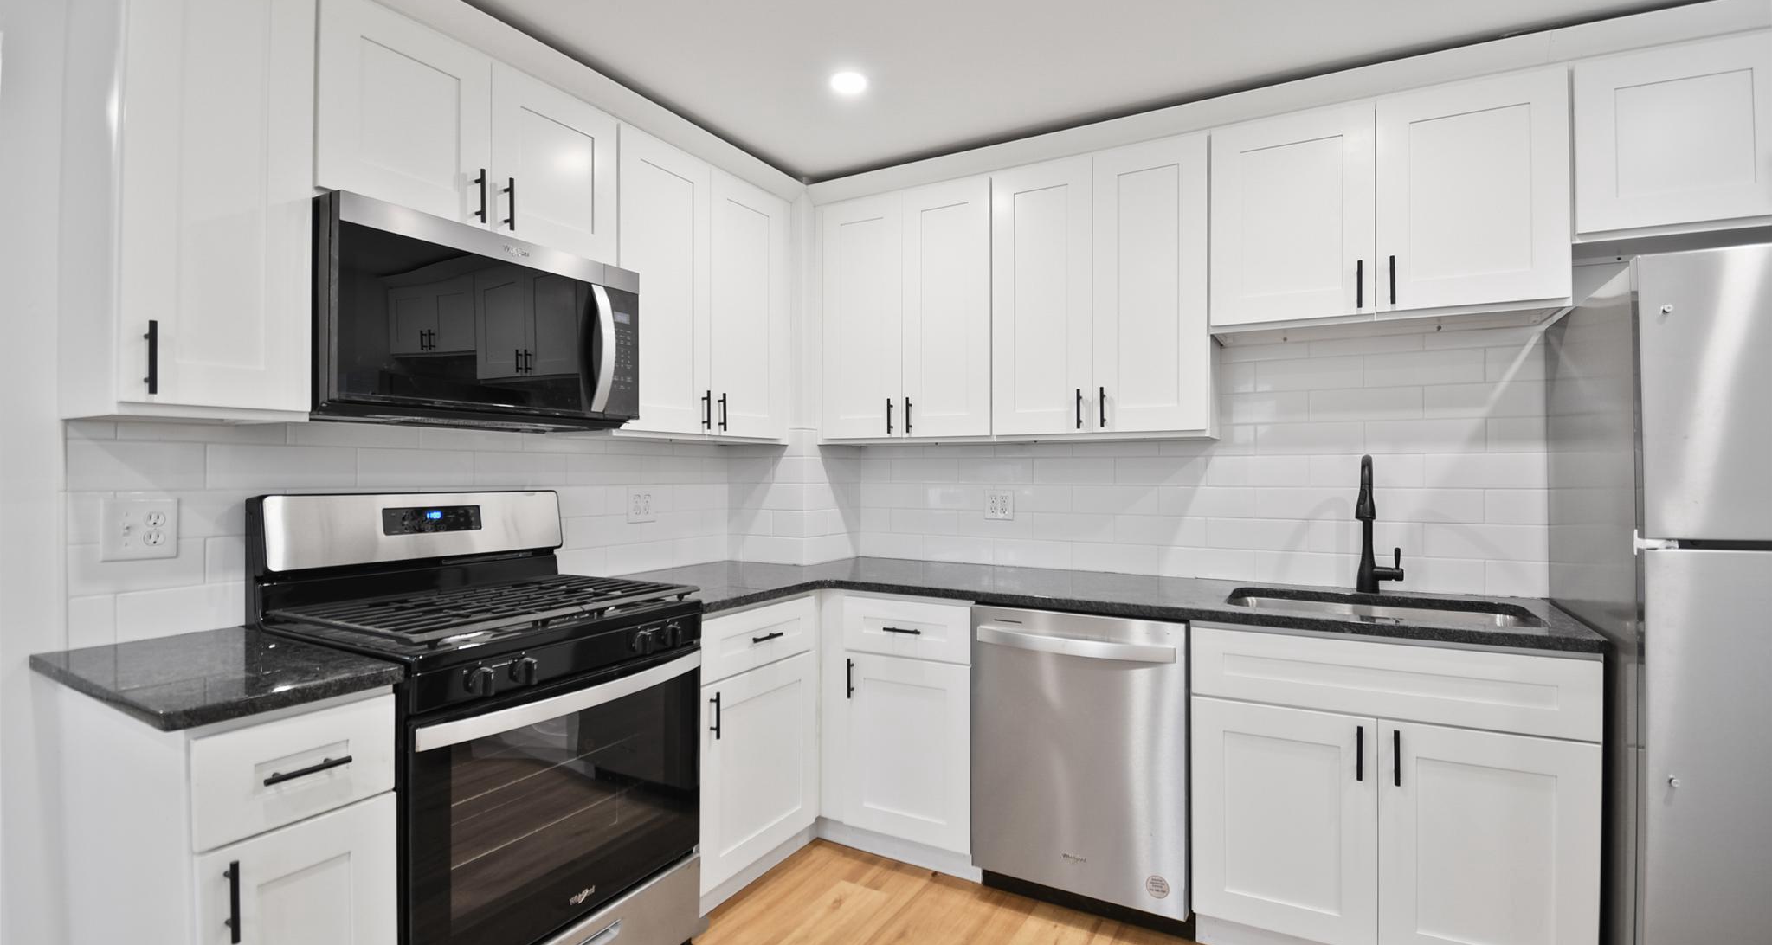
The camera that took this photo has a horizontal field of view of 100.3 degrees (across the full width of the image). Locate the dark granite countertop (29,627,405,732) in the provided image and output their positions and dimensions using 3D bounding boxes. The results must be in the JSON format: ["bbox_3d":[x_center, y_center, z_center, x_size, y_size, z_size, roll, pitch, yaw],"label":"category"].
[{"bbox_3d":[-1.278,0.382,1.431,0.647,0.036,0.333,0,0,32],"label":"dark granite countertop"}]

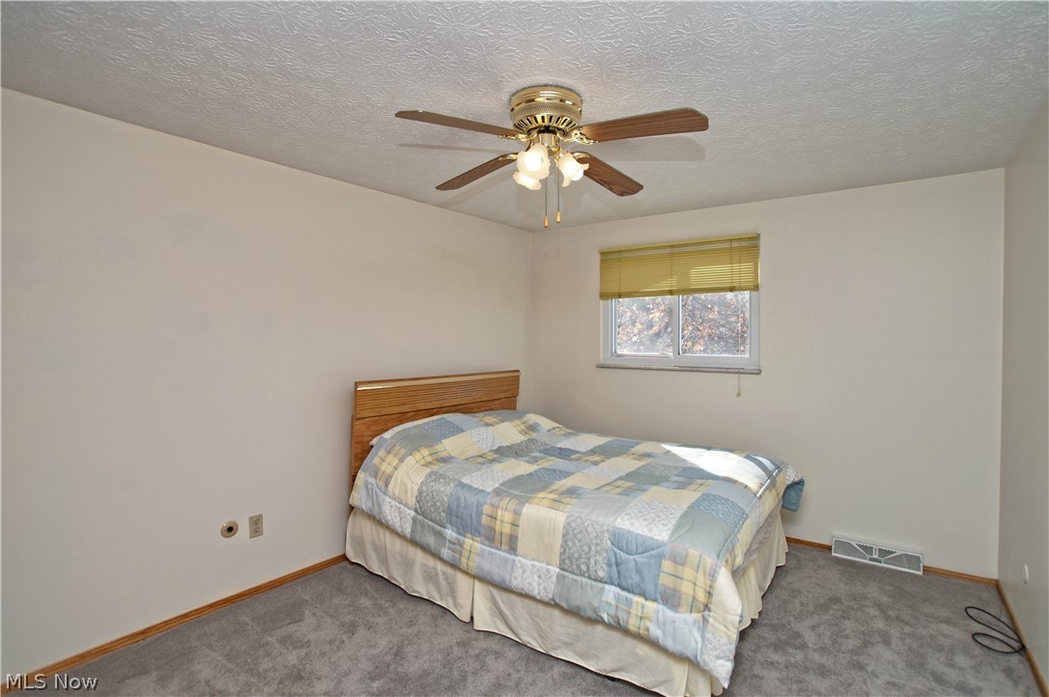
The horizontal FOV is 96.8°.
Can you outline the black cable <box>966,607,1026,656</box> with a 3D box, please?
[{"bbox_3d":[2.253,1.352,2.244,0.178,0.034,0.328,2,3,37],"label":"black cable"}]

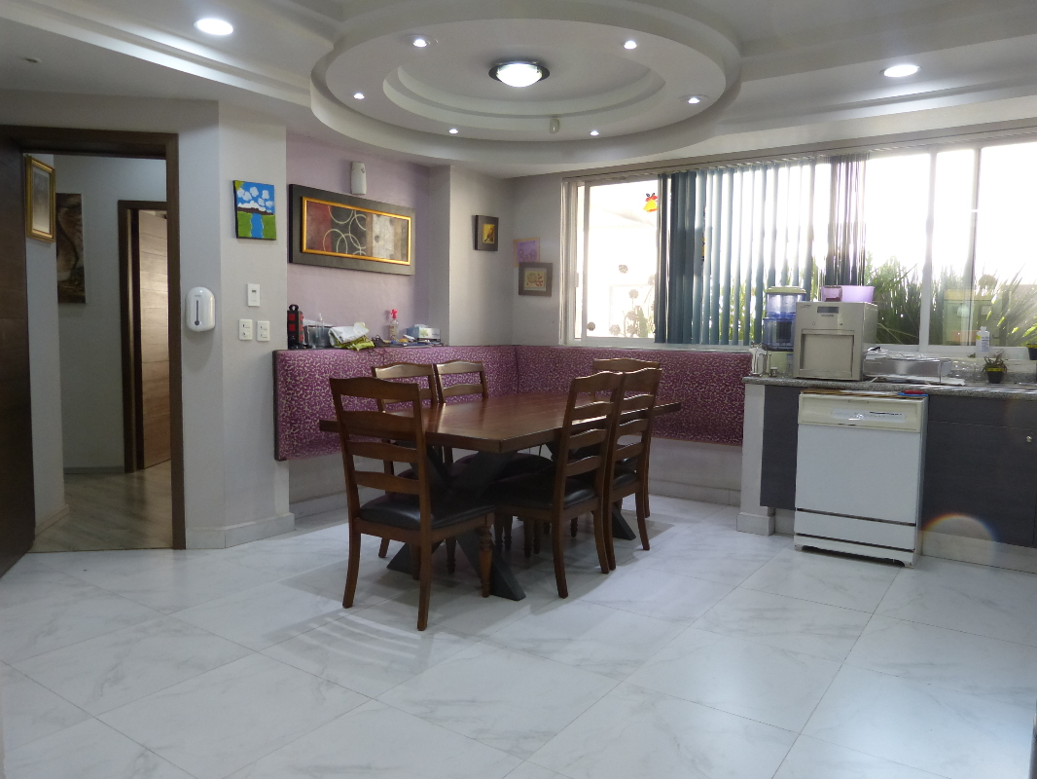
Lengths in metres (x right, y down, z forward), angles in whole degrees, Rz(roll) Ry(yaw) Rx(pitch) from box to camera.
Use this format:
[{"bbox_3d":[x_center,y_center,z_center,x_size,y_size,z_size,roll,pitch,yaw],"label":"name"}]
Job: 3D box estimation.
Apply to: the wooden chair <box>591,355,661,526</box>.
[{"bbox_3d":[0.555,0.331,4.802,0.480,1.025,0.580,4,5,35],"label":"wooden chair"}]

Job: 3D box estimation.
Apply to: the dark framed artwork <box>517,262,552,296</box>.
[{"bbox_3d":[0.147,-0.893,6.109,0.320,0.265,0.025,4,5,35],"label":"dark framed artwork"}]

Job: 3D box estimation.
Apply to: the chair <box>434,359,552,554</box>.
[{"bbox_3d":[-0.133,0.352,4.398,0.575,1.025,0.470,4,5,35],"label":"chair"}]

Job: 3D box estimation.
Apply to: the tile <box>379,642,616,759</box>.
[{"bbox_3d":[-0.056,1.014,2.530,0.600,0.012,0.600,4,5,35],"label":"tile"}]

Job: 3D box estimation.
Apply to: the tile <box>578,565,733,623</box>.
[{"bbox_3d":[0.627,0.951,3.511,0.600,0.010,0.600,4,5,35],"label":"tile"}]

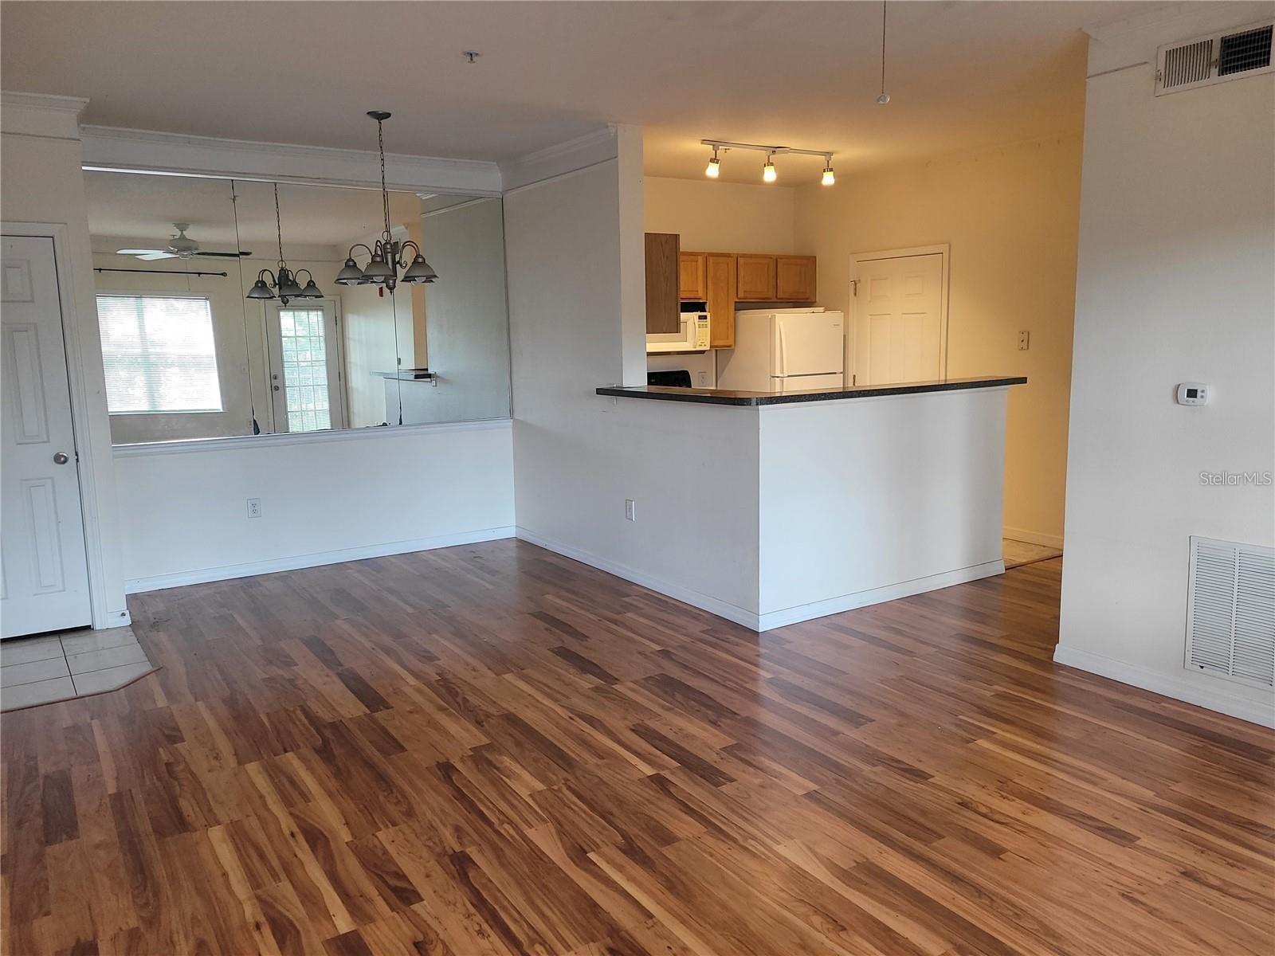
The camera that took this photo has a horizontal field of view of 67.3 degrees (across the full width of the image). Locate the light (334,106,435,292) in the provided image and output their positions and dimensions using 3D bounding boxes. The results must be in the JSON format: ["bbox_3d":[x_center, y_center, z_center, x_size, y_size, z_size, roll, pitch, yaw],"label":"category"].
[{"bbox_3d":[-1.370,-1.480,5.190,0.560,0.948,0.560,-7,10,-33],"label":"light"}]

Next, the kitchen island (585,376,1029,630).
[{"bbox_3d":[1.056,0.018,5.909,2.080,1.185,1.550,-7,10,-33],"label":"kitchen island"}]

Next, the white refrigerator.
[{"bbox_3d":[1.185,-0.527,7.963,0.710,1.645,0.755,-7,10,-33],"label":"white refrigerator"}]

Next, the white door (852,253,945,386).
[{"bbox_3d":[2.030,-0.699,7.601,0.040,2.038,0.870,-7,10,-33],"label":"white door"}]

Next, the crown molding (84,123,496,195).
[{"bbox_3d":[-2.043,-1.974,6.073,2.650,0.210,0.115,-7,10,-33],"label":"crown molding"}]

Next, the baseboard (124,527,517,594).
[{"bbox_3d":[-2.021,0.542,6.495,2.655,0.088,0.017,-7,10,-33],"label":"baseboard"}]

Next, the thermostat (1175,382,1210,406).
[{"bbox_3d":[2.158,-0.322,3.719,0.028,0.087,0.123,-7,10,-33],"label":"thermostat"}]

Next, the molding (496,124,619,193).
[{"bbox_3d":[-0.582,-2.030,6.163,0.105,0.180,1.550,-7,10,-33],"label":"molding"}]

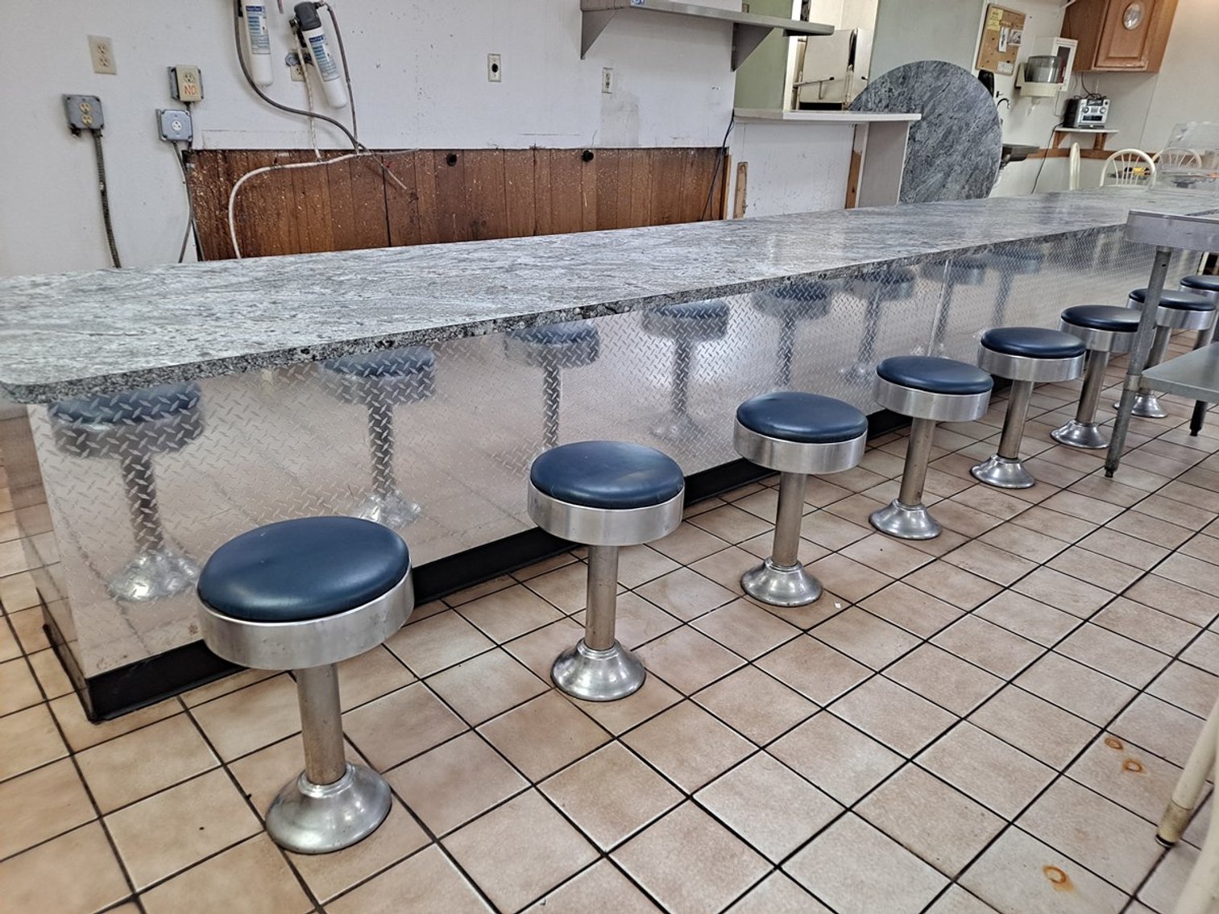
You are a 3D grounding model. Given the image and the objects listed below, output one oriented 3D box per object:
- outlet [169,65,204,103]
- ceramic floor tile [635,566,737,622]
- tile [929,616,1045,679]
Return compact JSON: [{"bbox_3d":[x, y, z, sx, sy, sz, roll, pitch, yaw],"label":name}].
[{"bbox_3d":[-1.506,-1.328,3.135,0.102,0.114,0.060,-16,29,-39],"label":"outlet"},{"bbox_3d":[0.202,0.360,2.300,0.197,0.010,0.197,-16,28,-38],"label":"ceramic floor tile"},{"bbox_3d":[0.935,0.470,2.174,0.201,0.010,0.201,-16,29,-38],"label":"tile"}]

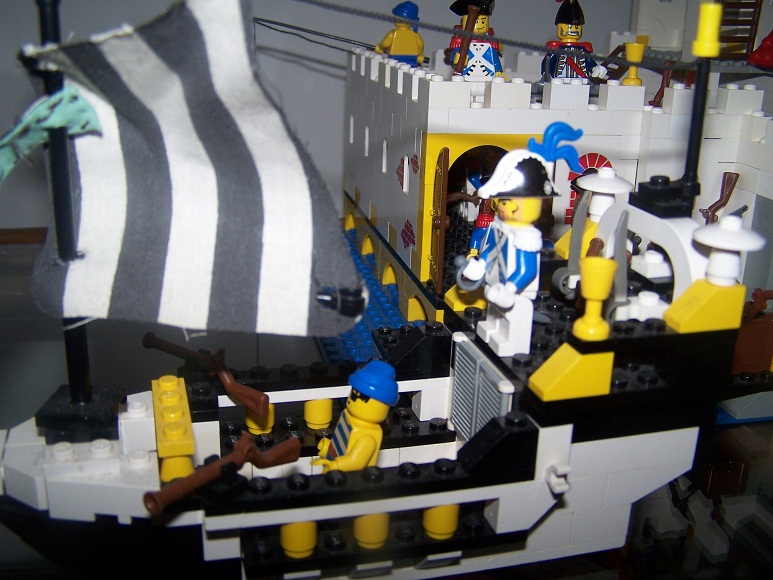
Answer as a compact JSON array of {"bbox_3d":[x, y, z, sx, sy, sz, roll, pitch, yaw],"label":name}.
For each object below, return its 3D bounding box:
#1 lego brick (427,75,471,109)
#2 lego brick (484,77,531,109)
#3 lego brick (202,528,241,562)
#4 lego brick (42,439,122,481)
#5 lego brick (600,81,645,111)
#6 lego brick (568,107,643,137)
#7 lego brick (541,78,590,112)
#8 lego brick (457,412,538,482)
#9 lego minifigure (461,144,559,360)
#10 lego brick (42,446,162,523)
[{"bbox_3d":[0.023,-0.074,0.316,0.016,0.011,0.008,-2,19,-13],"label":"lego brick"},{"bbox_3d":[0.046,-0.075,0.322,0.016,0.011,0.008,-2,19,-13],"label":"lego brick"},{"bbox_3d":[-0.036,0.052,0.184,0.008,0.010,0.008,-3,20,-17],"label":"lego brick"},{"bbox_3d":[-0.065,0.036,0.181,0.016,0.005,0.008,-3,20,-16],"label":"lego brick"},{"bbox_3d":[0.093,-0.077,0.336,0.016,0.011,0.008,-2,20,-14],"label":"lego brick"},{"bbox_3d":[0.085,-0.067,0.337,0.032,0.010,0.008,-2,20,-14],"label":"lego brick"},{"bbox_3d":[0.070,-0.076,0.328,0.016,0.011,0.008,-2,19,-13],"label":"lego brick"},{"bbox_3d":[0.025,0.033,0.186,0.016,0.011,0.008,-3,20,-16],"label":"lego brick"},{"bbox_3d":[0.028,-0.009,0.203,0.014,0.048,0.024,-3,20,-16],"label":"lego minifigure"},{"bbox_3d":[-0.062,0.045,0.186,0.024,0.011,0.016,-3,20,-17],"label":"lego brick"}]

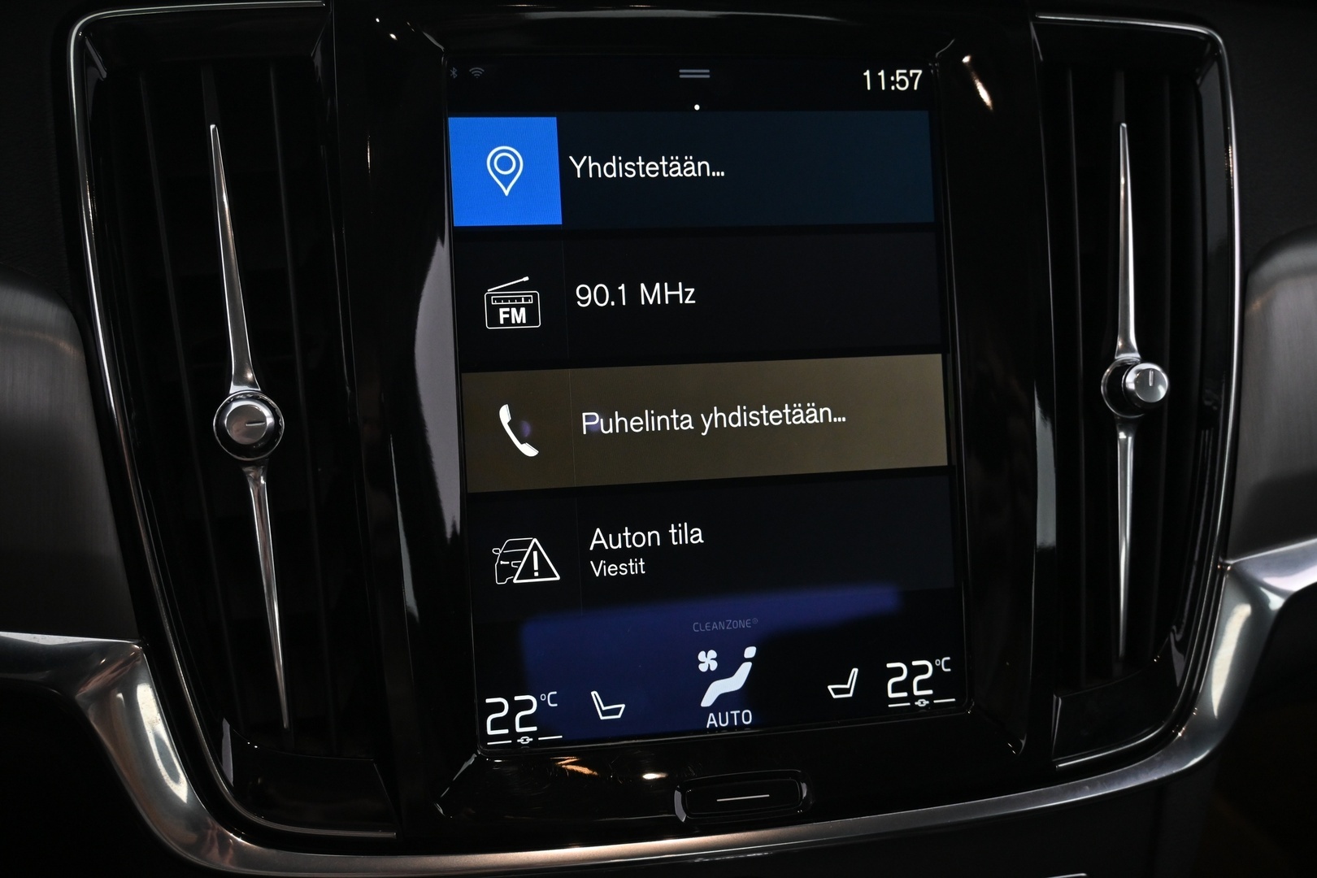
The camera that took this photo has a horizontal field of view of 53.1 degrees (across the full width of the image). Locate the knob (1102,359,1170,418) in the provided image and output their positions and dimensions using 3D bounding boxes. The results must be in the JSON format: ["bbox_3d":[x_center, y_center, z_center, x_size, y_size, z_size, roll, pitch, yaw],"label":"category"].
[{"bbox_3d":[0.132,-0.014,0.362,0.017,0.017,0.013,-3,0,-6],"label":"knob"}]

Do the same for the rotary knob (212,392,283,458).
[{"bbox_3d":[-0.100,-0.003,0.320,0.017,0.017,0.013,-3,0,-14],"label":"rotary knob"}]

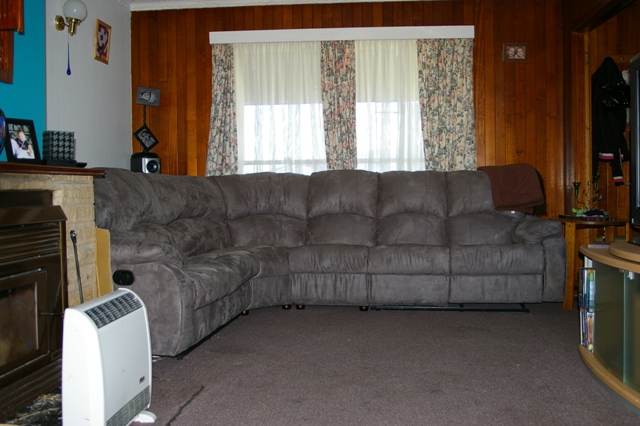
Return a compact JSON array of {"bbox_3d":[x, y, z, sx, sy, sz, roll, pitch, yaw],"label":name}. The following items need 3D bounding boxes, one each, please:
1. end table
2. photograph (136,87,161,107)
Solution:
[{"bbox_3d":[1.996,0.359,4.360,0.480,0.600,0.450,0,2,5],"label":"end table"},{"bbox_3d":[-1.479,-1.002,5.220,0.195,0.146,0.020,5,2,-7],"label":"photograph"}]

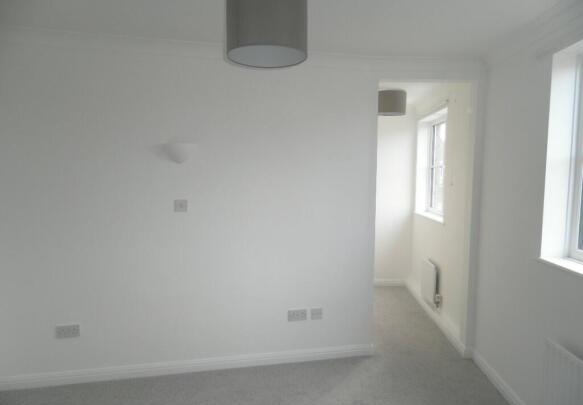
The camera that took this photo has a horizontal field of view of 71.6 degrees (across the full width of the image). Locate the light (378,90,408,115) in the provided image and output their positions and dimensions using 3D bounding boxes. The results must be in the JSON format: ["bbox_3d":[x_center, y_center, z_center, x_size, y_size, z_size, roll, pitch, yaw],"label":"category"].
[{"bbox_3d":[0.945,-0.946,3.868,0.305,0.203,0.305,0,5,0],"label":"light"}]

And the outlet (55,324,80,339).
[{"bbox_3d":[-1.495,0.867,2.701,0.147,0.087,0.012,-1,5,-12],"label":"outlet"}]

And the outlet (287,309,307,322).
[{"bbox_3d":[0.047,0.851,3.026,0.147,0.087,0.012,-1,5,-12],"label":"outlet"}]

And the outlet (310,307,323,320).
[{"bbox_3d":[0.192,0.850,3.057,0.087,0.087,0.012,-1,5,-12],"label":"outlet"}]

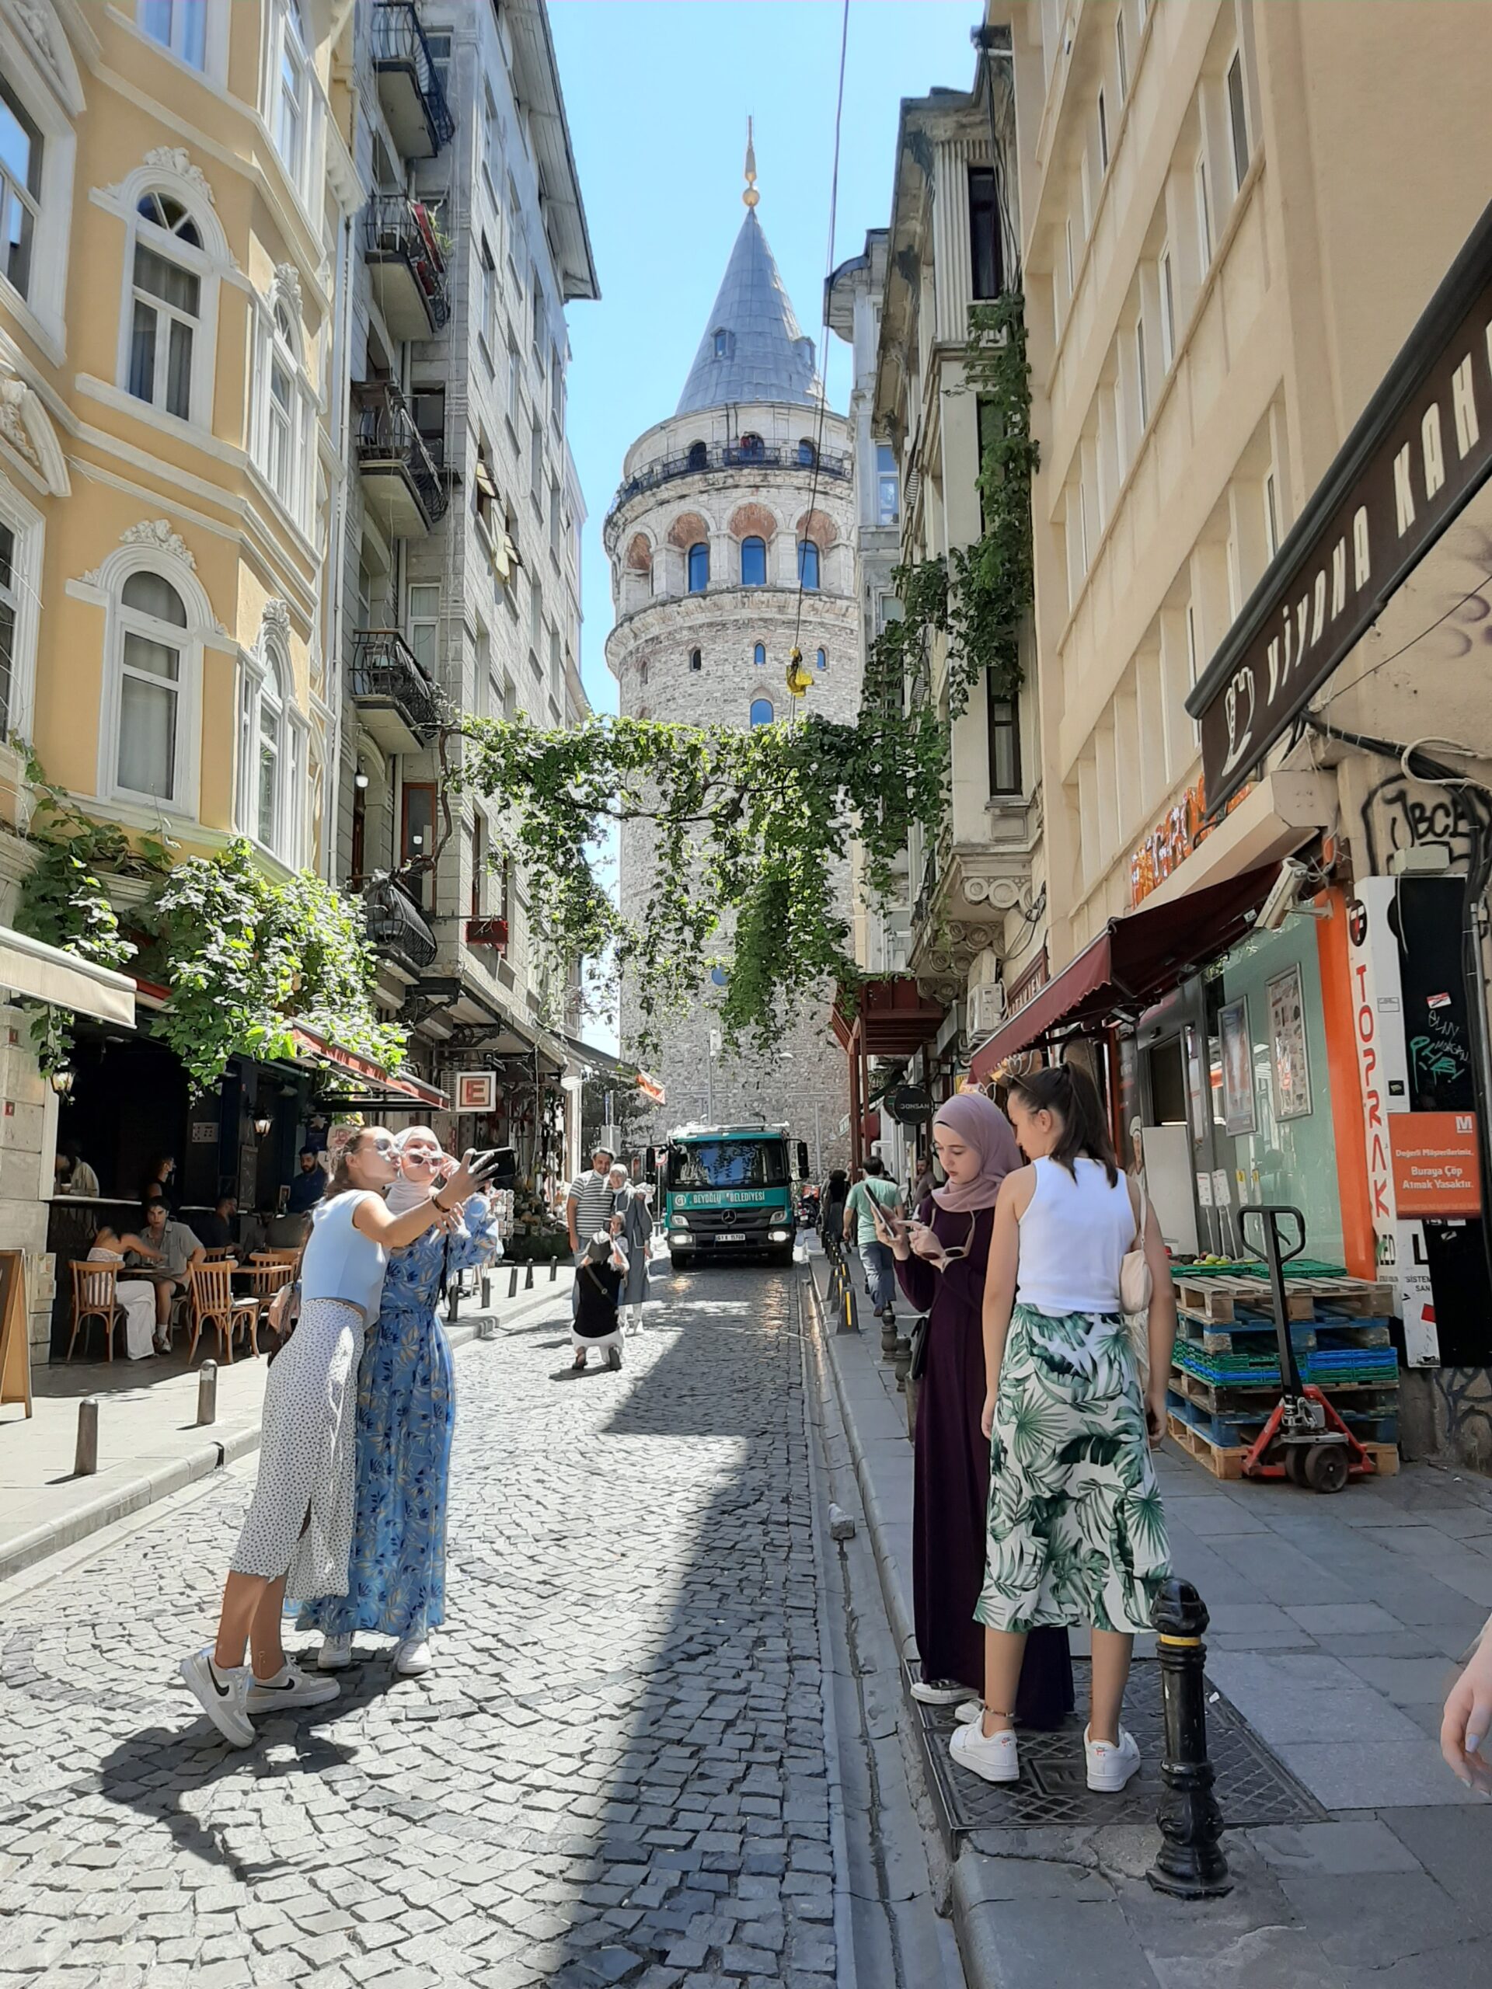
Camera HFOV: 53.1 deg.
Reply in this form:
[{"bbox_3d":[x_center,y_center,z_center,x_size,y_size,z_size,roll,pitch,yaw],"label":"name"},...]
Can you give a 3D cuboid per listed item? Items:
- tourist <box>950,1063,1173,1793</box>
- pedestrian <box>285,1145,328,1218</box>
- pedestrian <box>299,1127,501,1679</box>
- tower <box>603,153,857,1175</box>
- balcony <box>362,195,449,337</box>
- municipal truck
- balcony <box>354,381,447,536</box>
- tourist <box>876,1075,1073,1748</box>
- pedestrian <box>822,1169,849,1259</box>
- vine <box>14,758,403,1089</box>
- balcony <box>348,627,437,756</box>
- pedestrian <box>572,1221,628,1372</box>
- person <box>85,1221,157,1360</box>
[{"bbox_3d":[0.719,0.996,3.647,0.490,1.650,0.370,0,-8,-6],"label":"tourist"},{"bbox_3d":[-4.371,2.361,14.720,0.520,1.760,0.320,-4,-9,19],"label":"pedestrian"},{"bbox_3d":[-1.070,1.235,4.660,0.600,1.640,0.420,2,-10,-16],"label":"pedestrian"},{"bbox_3d":[0.071,-21.191,93.102,17.600,69.500,17.600,-1,-8,1],"label":"tower"},{"bbox_3d":[-5.272,-11.250,23.162,0.720,1.115,1.920,-1,-9,1],"label":"balcony"},{"bbox_3d":[-0.160,4.066,30.192,2.500,2.620,6.300,-1,-8,1],"label":"municipal truck"},{"bbox_3d":[-5.310,-8.167,23.198,0.680,1.350,2.150,-1,-8,1],"label":"balcony"},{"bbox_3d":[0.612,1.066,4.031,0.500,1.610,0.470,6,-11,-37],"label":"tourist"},{"bbox_3d":[1.743,4.237,28.891,0.520,1.660,0.360,-1,-9,2],"label":"pedestrian"},{"bbox_3d":[-4.881,-0.124,14.580,1.700,2.500,5.900,-1,-9,1],"label":"vine"},{"bbox_3d":[-5.123,-4.399,21.831,0.720,1.194,1.920,-1,-9,1],"label":"balcony"},{"bbox_3d":[-1.167,2.421,12.057,0.460,1.130,0.650,-2,-8,8],"label":"pedestrian"},{"bbox_3d":[-5.284,2.488,12.621,0.500,1.200,0.680,-6,-10,30],"label":"person"}]

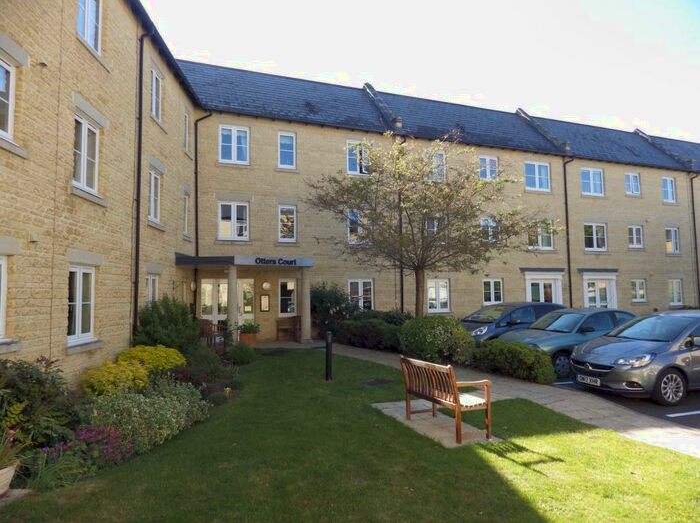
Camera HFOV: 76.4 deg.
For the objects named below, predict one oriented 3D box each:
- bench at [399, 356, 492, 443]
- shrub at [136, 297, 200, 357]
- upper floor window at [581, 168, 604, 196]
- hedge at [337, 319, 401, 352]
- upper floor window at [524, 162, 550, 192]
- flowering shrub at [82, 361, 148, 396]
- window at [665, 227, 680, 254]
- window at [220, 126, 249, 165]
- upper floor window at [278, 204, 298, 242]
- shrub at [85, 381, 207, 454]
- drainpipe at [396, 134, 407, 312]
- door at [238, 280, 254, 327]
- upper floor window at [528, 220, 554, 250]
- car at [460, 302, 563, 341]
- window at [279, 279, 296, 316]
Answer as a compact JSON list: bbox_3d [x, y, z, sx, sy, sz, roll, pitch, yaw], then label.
[{"bbox_3d":[1.170,1.663,5.618,0.590,0.870,1.150,1,-4,-24],"label":"bench"},{"bbox_3d":[-4.396,1.642,10.741,1.450,1.600,1.350,0,-4,-4],"label":"shrub"},{"bbox_3d":[12.356,-4.049,22.680,1.480,1.390,0.120,1,-4,-21],"label":"upper floor window"},{"bbox_3d":[0.939,2.262,13.784,1.100,0.840,3.100,2,-5,-34],"label":"hedge"},{"bbox_3d":[9.238,-4.176,21.930,1.600,1.450,0.120,1,-4,-21],"label":"upper floor window"},{"bbox_3d":[-4.127,2.040,8.127,0.900,0.640,1.150,0,-4,-3],"label":"flowering shrub"},{"bbox_3d":[17.655,-1.101,24.357,1.060,1.330,0.120,1,-4,-21],"label":"window"},{"bbox_3d":[-4.248,-4.281,16.418,1.050,1.400,0.120,1,-4,-21],"label":"window"},{"bbox_3d":[-2.372,-1.407,16.918,0.680,1.370,0.120,1,-4,-21],"label":"upper floor window"},{"bbox_3d":[-2.592,1.860,5.687,1.120,0.600,1.700,-1,-4,8],"label":"shrub"},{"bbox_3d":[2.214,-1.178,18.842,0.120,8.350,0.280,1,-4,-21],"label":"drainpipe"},{"bbox_3d":[-3.699,1.719,15.900,0.563,2.137,0.120,1,-4,-21],"label":"door"},{"bbox_3d":[9.318,-1.292,21.742,1.594,1.470,0.120,1,-4,-21],"label":"upper floor window"},{"bbox_3d":[4.780,1.976,13.129,3.960,1.480,1.730,1,-4,-21],"label":"car"},{"bbox_3d":[-2.318,1.368,16.573,0.690,1.370,0.120,1,-4,-21],"label":"window"}]

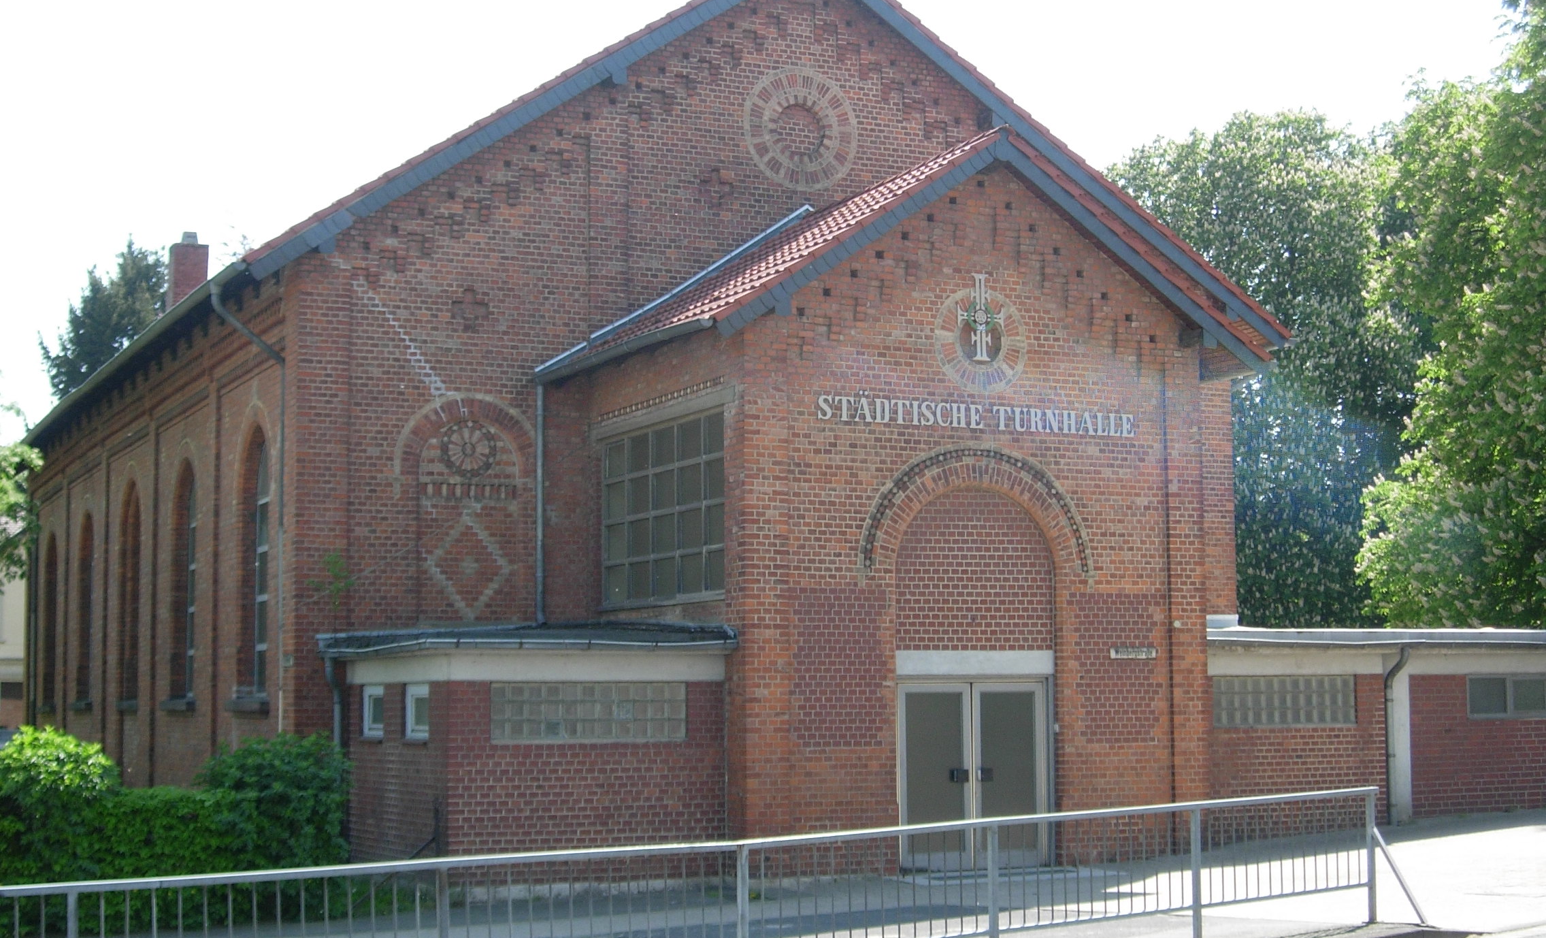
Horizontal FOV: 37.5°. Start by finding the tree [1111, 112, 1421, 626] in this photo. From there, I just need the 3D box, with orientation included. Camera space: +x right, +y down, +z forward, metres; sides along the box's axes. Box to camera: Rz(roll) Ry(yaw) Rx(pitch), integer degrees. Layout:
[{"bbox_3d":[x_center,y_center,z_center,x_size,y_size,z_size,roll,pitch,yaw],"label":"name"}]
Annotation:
[{"bbox_3d":[11.537,-0.816,53.000,9.500,16.000,9.500,2,-6,-25],"label":"tree"}]

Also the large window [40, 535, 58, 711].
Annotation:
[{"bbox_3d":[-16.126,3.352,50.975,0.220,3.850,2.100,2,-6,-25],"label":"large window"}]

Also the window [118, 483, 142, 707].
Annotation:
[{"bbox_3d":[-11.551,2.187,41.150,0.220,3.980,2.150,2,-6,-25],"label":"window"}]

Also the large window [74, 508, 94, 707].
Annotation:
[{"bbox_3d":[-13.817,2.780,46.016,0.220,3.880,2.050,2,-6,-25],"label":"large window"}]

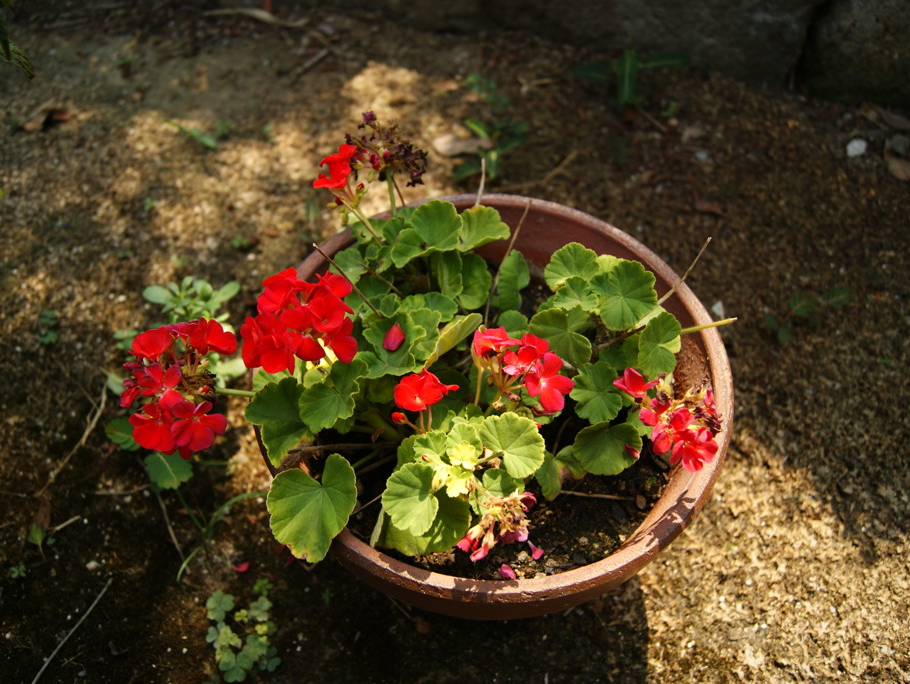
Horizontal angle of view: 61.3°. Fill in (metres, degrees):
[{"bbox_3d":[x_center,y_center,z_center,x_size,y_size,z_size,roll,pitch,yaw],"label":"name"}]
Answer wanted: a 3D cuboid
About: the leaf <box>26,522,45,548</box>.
[{"bbox_3d":[-0.341,0.157,0.625,0.017,0.006,0.022,-18,63,-19],"label":"leaf"}]

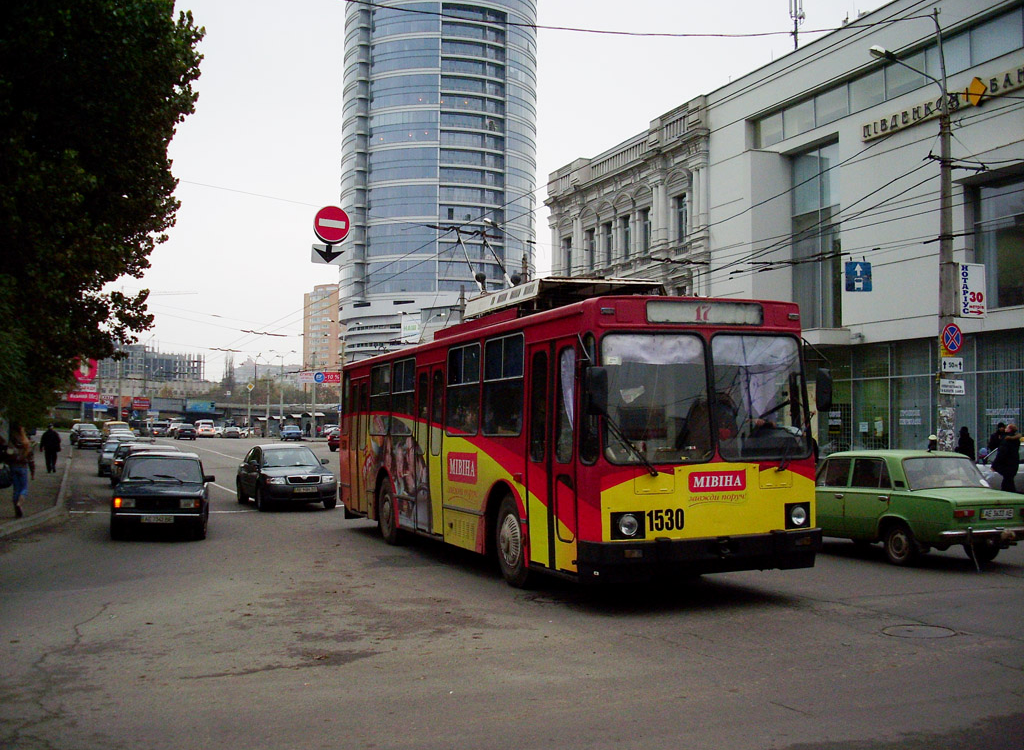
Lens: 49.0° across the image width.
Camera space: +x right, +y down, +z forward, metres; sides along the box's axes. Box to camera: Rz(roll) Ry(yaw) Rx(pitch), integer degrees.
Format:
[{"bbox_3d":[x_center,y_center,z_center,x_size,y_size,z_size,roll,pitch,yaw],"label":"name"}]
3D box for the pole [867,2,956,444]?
[{"bbox_3d":[7.996,-2.335,22.306,1.900,10.087,0.400,1,-3,-21],"label":"pole"}]

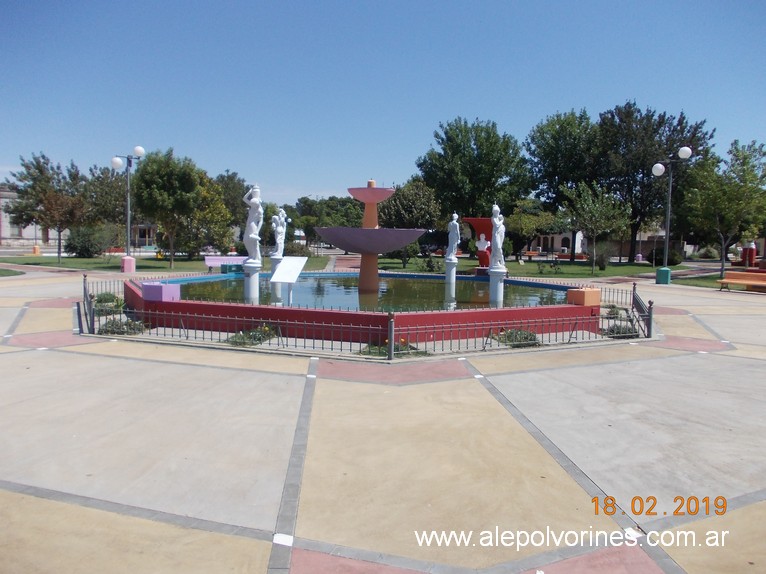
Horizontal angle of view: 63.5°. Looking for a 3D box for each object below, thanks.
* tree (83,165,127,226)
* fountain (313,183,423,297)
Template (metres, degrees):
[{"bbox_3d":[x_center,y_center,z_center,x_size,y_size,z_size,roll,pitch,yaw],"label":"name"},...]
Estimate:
[{"bbox_3d":[-19.570,-5.440,43.840,3.560,6.384,3.560,1,4,0],"label":"tree"},{"bbox_3d":[-0.253,-1.103,14.213,2.509,2.653,2.509,1,4,0],"label":"fountain"}]

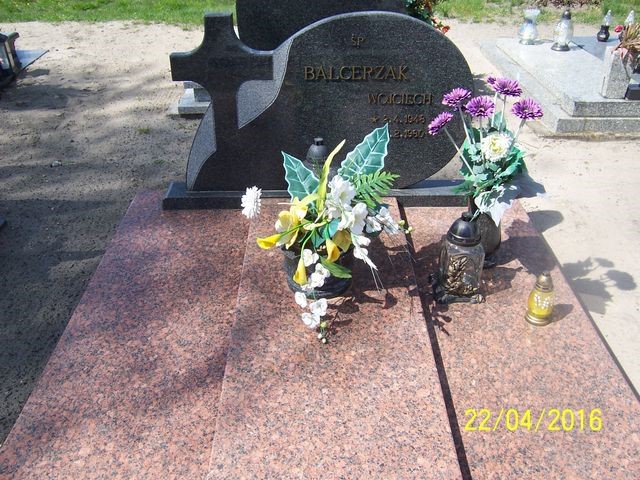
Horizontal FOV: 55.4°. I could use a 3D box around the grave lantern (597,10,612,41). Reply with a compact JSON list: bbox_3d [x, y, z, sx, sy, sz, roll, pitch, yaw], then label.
[{"bbox_3d":[2.322,-1.731,4.933,0.100,0.238,0.100,-1,30,-1],"label":"grave lantern"}]

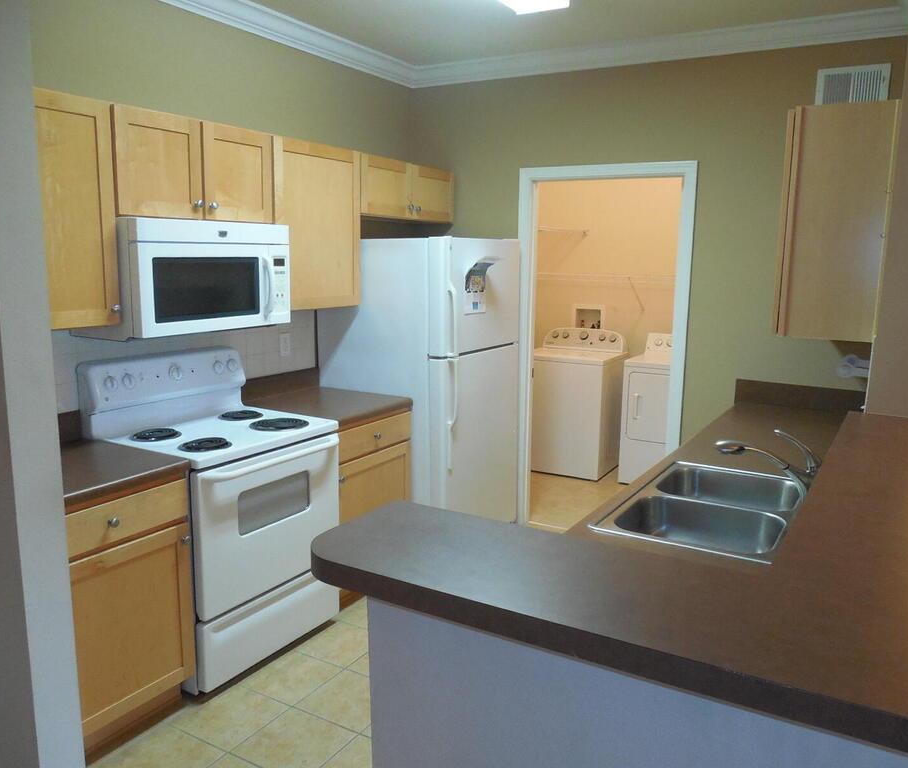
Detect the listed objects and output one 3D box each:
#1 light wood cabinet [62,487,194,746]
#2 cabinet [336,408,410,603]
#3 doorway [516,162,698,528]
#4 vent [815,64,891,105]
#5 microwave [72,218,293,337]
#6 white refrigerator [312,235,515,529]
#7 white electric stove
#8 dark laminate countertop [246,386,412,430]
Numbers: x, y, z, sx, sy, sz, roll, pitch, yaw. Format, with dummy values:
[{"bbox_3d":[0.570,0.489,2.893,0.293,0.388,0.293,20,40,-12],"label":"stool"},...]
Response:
[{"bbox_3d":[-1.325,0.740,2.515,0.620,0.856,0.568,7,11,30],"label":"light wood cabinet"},{"bbox_3d":[-0.629,0.553,3.660,0.620,0.856,0.585,7,11,30],"label":"cabinet"},{"bbox_3d":[0.807,-0.143,4.174,0.996,2.097,0.125,7,11,30],"label":"doorway"},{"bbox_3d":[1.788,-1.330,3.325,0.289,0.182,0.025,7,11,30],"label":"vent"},{"bbox_3d":[-1.052,-0.433,2.957,0.405,0.410,0.756,7,11,30],"label":"microwave"},{"bbox_3d":[-0.171,0.055,4.101,0.820,1.695,0.754,7,11,30],"label":"white refrigerator"},{"bbox_3d":[-0.949,0.486,3.044,0.660,1.183,0.765,7,11,30],"label":"white electric stove"},{"bbox_3d":[-0.618,0.111,3.584,0.625,0.042,0.590,7,11,30],"label":"dark laminate countertop"}]

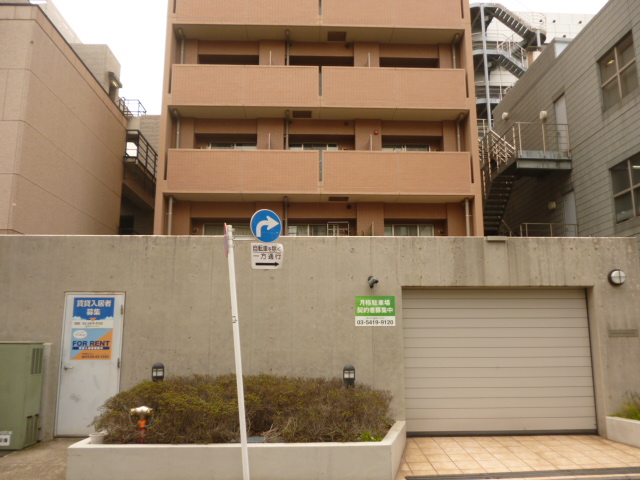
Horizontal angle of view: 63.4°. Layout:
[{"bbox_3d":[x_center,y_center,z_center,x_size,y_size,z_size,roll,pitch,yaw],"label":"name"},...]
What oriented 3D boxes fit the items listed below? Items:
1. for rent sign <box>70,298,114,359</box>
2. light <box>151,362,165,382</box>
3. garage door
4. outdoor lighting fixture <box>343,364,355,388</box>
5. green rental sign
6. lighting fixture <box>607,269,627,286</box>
[{"bbox_3d":[-3.353,1.310,7.637,0.595,0.900,0.020,0,-9,-2],"label":"for rent sign"},{"bbox_3d":[-2.321,1.933,7.439,0.170,0.330,0.180,0,-9,-2],"label":"light"},{"bbox_3d":[2.766,1.877,8.051,3.002,2.226,0.100,0,-9,-2],"label":"garage door"},{"bbox_3d":[0.427,1.989,7.545,0.170,0.340,0.180,0,-9,-2],"label":"outdoor lighting fixture"},{"bbox_3d":[0.842,1.081,7.829,0.615,0.450,0.020,0,-9,-2],"label":"green rental sign"},{"bbox_3d":[4.609,0.584,8.015,0.255,0.255,0.115,0,-9,-2],"label":"lighting fixture"}]

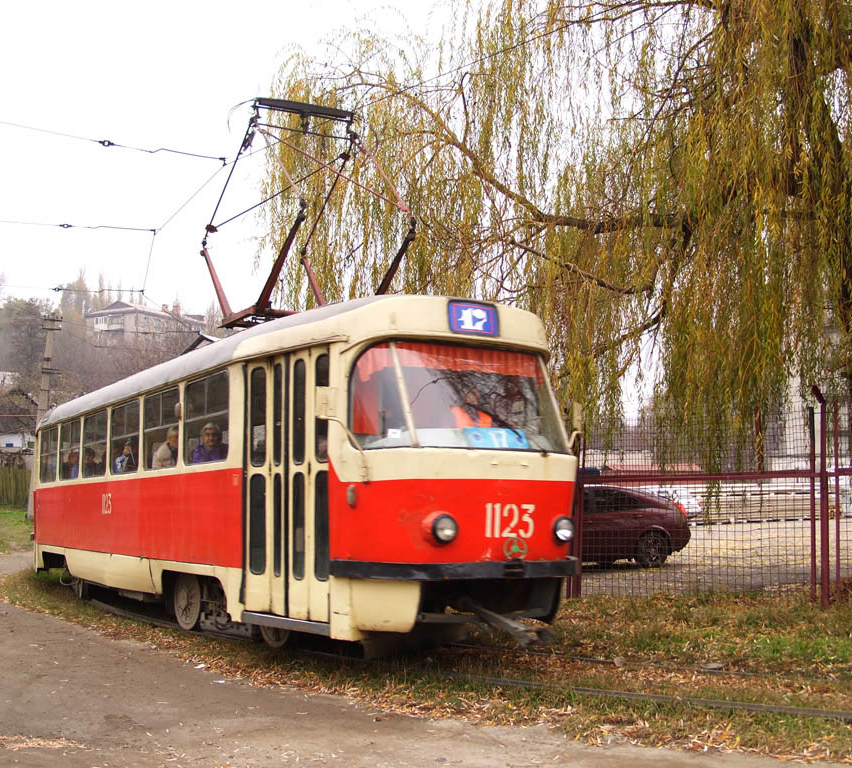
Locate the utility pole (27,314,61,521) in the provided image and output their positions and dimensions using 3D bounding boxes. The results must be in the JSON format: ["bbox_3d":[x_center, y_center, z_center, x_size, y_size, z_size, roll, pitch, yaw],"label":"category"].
[{"bbox_3d":[-15.680,1.350,46.000,0.800,8.400,0.450,3,-8,-16],"label":"utility pole"}]

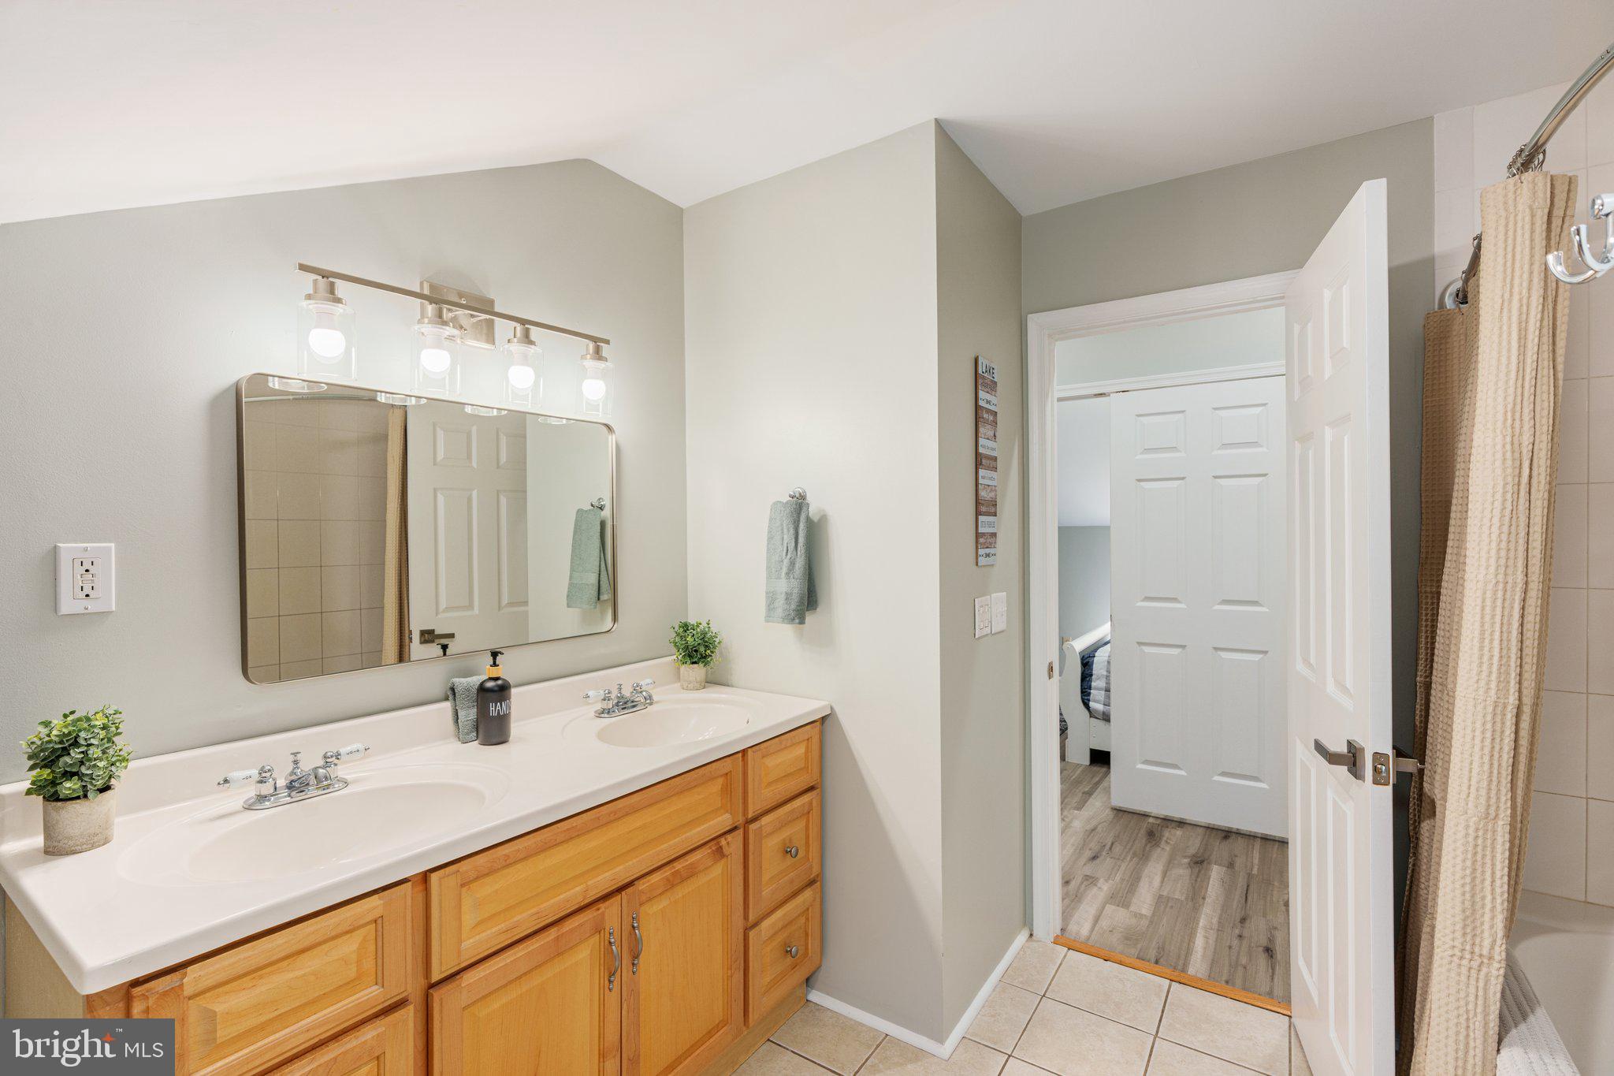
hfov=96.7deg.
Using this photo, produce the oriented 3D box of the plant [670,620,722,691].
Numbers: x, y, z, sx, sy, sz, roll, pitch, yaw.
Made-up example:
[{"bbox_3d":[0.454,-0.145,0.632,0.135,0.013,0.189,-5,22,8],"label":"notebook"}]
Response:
[{"bbox_3d":[-0.354,0.367,2.264,0.155,0.217,0.155,-1,0,0],"label":"plant"}]

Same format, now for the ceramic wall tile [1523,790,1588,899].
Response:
[{"bbox_3d":[1.794,0.752,1.782,0.199,0.250,0.009,0,0,34],"label":"ceramic wall tile"}]

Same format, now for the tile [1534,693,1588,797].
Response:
[{"bbox_3d":[1.791,0.501,1.781,0.199,0.250,0.009,0,0,34],"label":"tile"}]

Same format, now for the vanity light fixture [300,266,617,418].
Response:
[{"bbox_3d":[-0.804,-0.469,1.733,0.160,0.277,0.755,0,1,38],"label":"vanity light fixture"}]

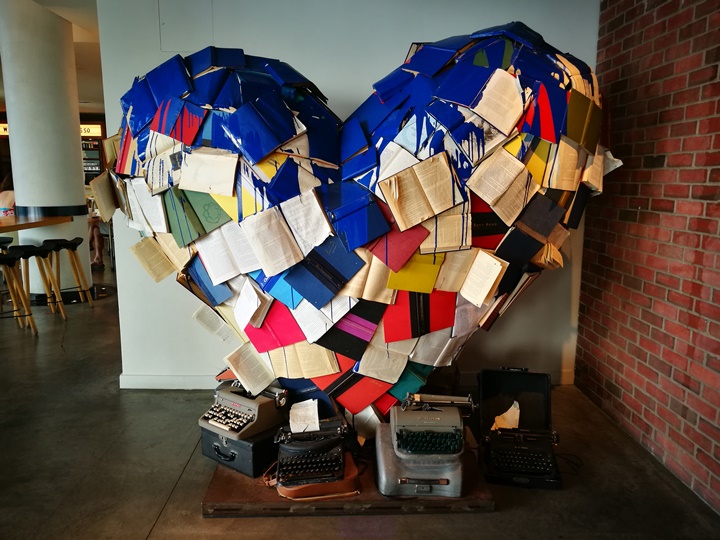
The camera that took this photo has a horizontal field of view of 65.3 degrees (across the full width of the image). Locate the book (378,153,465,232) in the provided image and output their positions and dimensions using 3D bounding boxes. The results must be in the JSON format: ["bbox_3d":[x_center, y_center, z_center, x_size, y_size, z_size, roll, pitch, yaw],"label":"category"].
[{"bbox_3d":[0.258,-0.320,2.311,0.290,0.222,0.040,-23,11,7],"label":"book"}]

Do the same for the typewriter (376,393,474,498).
[{"bbox_3d":[0.280,0.712,2.384,0.390,0.320,0.360,1,10,3],"label":"typewriter"}]

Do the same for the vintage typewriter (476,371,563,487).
[{"bbox_3d":[0.740,0.696,2.562,0.325,0.420,0.370,2,10,8],"label":"vintage typewriter"}]

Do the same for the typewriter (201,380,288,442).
[{"bbox_3d":[-0.518,0.619,2.559,0.305,0.147,0.315,7,12,36],"label":"typewriter"}]

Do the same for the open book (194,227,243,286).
[{"bbox_3d":[-0.608,-0.054,2.402,0.146,0.210,0.035,-17,13,18],"label":"open book"}]

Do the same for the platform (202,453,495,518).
[{"bbox_3d":[-0.046,0.900,2.408,1.140,0.062,0.420,0,10,-2],"label":"platform"}]

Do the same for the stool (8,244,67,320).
[{"bbox_3d":[-2.925,0.117,5.110,0.460,0.690,0.450,0,10,-2],"label":"stool"}]

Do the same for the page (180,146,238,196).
[{"bbox_3d":[-0.623,-0.405,2.322,0.238,0.172,0.030,9,5,7],"label":"page"}]

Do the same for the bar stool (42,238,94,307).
[{"bbox_3d":[-2.915,0.037,5.584,0.460,0.690,0.450,0,10,-2],"label":"bar stool"}]

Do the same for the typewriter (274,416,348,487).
[{"bbox_3d":[-0.220,0.743,2.363,0.290,0.155,0.290,-2,10,-13],"label":"typewriter"}]

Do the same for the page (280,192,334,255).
[{"bbox_3d":[-0.211,-0.198,2.323,0.152,0.219,0.030,-26,16,-4],"label":"page"}]

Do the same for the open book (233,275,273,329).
[{"bbox_3d":[-0.465,0.133,2.439,0.124,0.193,0.070,-12,15,22],"label":"open book"}]

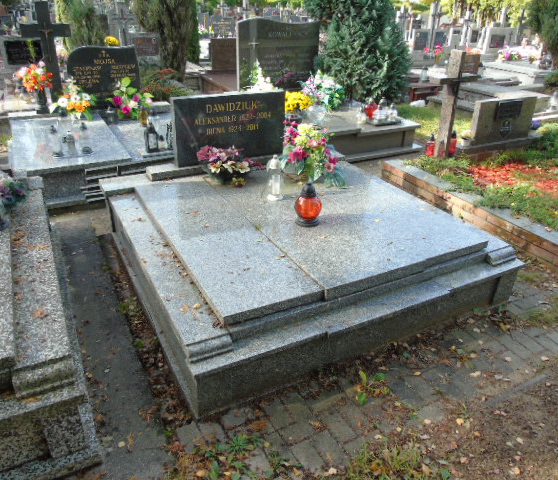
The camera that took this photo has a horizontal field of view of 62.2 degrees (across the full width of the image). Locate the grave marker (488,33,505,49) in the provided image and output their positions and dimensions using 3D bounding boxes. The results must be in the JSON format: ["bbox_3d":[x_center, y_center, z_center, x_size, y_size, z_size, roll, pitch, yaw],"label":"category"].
[{"bbox_3d":[5.394,-4.864,11.360,0.499,0.296,0.030,-13,31,-25],"label":"grave marker"}]

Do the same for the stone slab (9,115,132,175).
[{"bbox_3d":[-2.034,-0.932,4.387,0.887,0.048,1.720,-13,31,-25],"label":"stone slab"}]

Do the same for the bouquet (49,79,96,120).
[{"bbox_3d":[-2.201,-1.505,4.951,0.470,0.493,0.352,-13,31,-25],"label":"bouquet"}]

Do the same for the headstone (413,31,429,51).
[{"bbox_3d":[3.313,-4.616,10.698,0.360,0.453,0.082,-13,32,-26],"label":"headstone"}]

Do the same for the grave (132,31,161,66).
[{"bbox_3d":[-2.045,-3.052,7.445,0.556,0.515,0.124,-13,32,-26],"label":"grave"}]

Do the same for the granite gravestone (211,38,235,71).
[{"bbox_3d":[-0.787,-3.137,7.768,0.752,0.505,0.103,-13,32,-26],"label":"granite gravestone"}]

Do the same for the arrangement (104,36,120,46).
[{"bbox_3d":[-2.429,-2.844,6.687,0.185,0.185,0.185,-13,32,-26],"label":"arrangement"}]

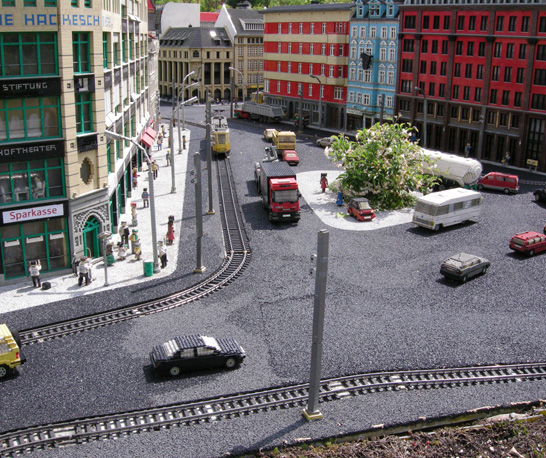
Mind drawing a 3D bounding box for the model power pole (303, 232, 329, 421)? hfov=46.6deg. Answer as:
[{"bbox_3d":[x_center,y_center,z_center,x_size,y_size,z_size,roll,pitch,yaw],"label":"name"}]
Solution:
[{"bbox_3d":[0.091,0.212,1.370,0.035,0.437,0.039,-7,19,-24],"label":"model power pole"}]

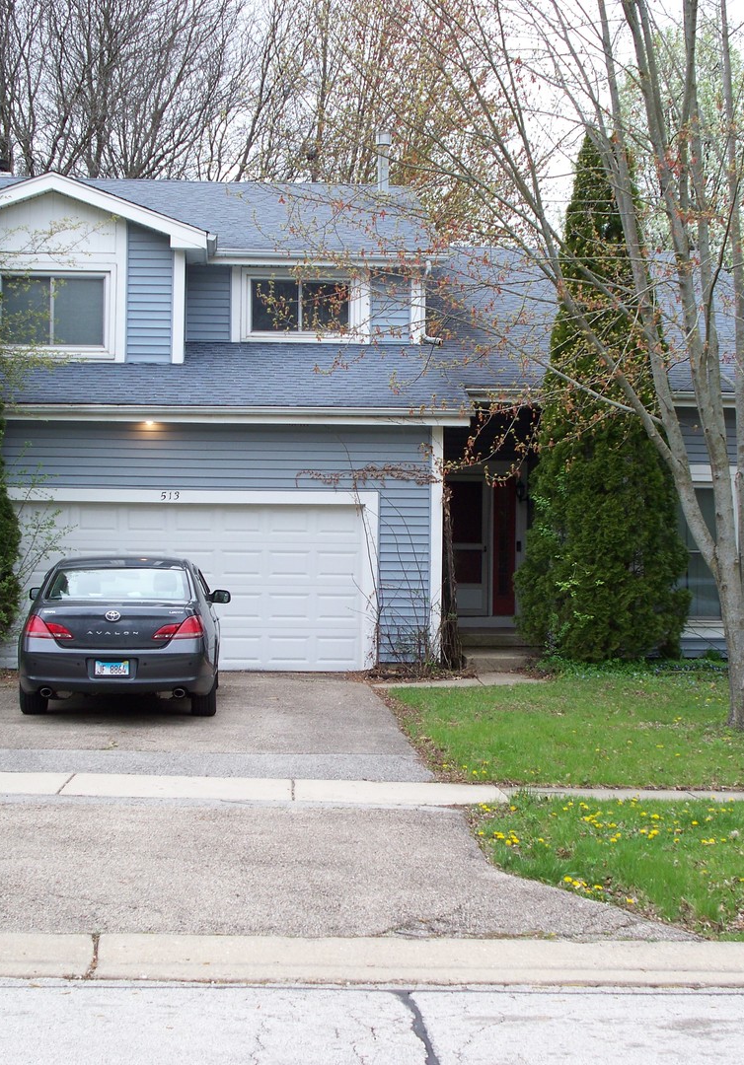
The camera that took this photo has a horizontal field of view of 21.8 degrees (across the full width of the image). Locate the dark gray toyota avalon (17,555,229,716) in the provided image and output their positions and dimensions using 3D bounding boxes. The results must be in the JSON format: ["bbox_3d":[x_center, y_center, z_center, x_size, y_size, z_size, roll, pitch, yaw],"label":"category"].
[{"bbox_3d":[-2.420,0.965,19.300,1.920,1.480,5.000,1,-1,-4],"label":"dark gray toyota avalon"}]

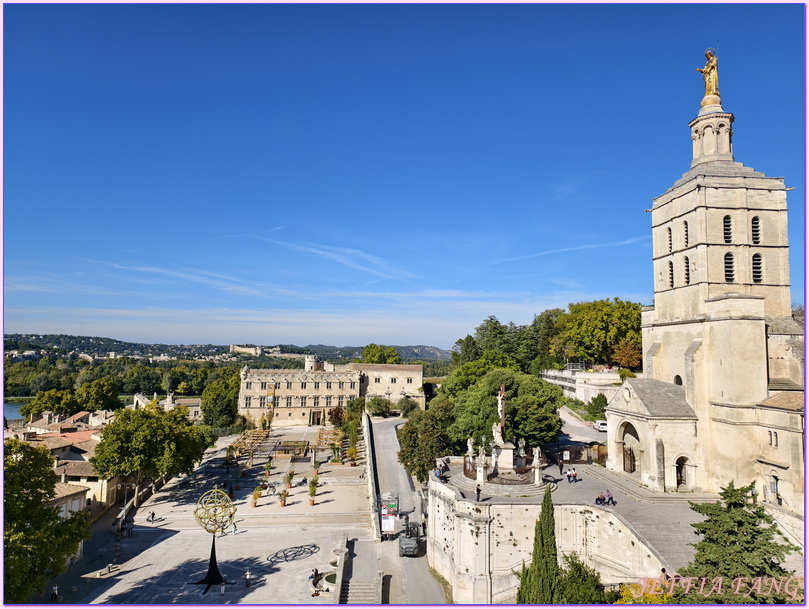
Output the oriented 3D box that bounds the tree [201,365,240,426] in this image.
[{"bbox_3d":[-69.060,34.718,202.000,15.000,22.500,15.000,3,-6,-18],"label":"tree"}]

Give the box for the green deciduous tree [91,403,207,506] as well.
[{"bbox_3d":[-44.804,25.668,92.746,17.500,16.310,15.500,4,-6,-25],"label":"green deciduous tree"}]

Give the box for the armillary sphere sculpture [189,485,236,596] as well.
[{"bbox_3d":[-21.340,25.830,60.050,5.600,10.300,5.300,1,-5,0],"label":"armillary sphere sculpture"}]

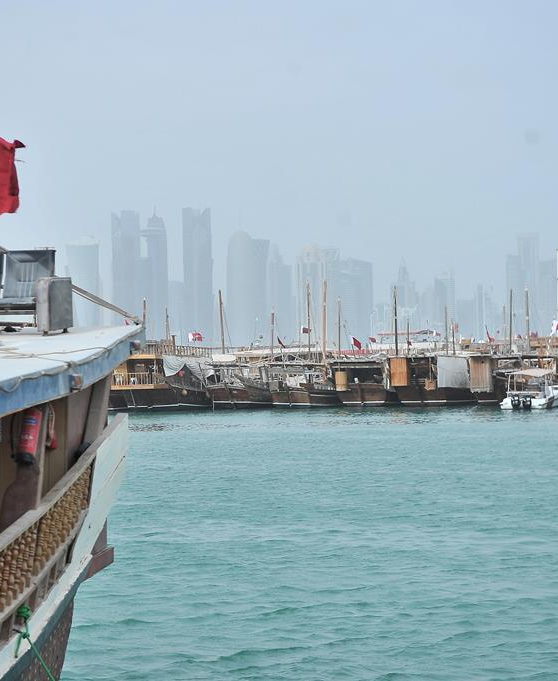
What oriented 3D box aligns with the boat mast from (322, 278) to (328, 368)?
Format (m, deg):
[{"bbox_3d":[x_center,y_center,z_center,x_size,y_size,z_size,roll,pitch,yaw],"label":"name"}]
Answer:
[{"bbox_3d":[3.202,-1.196,140.000,0.240,6.400,0.240,1,-1,0],"label":"boat mast"}]

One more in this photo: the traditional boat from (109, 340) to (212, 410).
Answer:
[{"bbox_3d":[-8.268,2.313,140.000,5.500,4.800,17.000,-1,0,17],"label":"traditional boat"}]

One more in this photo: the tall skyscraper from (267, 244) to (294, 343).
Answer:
[{"bbox_3d":[2.413,-59.080,3200.000,41.000,185.000,40.000,0,-1,0],"label":"tall skyscraper"}]

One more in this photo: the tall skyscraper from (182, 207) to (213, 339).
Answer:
[{"bbox_3d":[-127.811,-87.388,3120.000,44.000,240.000,42.000,0,-1,-2],"label":"tall skyscraper"}]

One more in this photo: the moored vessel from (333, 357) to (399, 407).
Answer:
[{"bbox_3d":[6.300,2.774,141.000,4.100,3.600,13.000,0,-1,9],"label":"moored vessel"}]

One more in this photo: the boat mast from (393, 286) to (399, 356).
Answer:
[{"bbox_3d":[8.387,-1.356,142.000,0.200,5.100,0.200,-1,-1,0],"label":"boat mast"}]

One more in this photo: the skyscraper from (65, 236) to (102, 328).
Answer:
[{"bbox_3d":[-302.659,-65.792,3080.000,52.000,196.000,52.000,0,-1,-6],"label":"skyscraper"}]

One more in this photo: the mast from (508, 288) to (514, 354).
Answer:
[{"bbox_3d":[16.756,-1.375,144.000,0.180,4.900,0.180,0,-1,0],"label":"mast"}]

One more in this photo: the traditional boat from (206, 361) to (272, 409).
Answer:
[{"bbox_3d":[-2.400,2.829,136.500,4.000,3.300,13.000,0,-1,12],"label":"traditional boat"}]

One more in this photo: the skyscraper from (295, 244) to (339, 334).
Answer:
[{"bbox_3d":[75.220,-93.564,4100.000,66.000,206.000,52.000,-1,0,0],"label":"skyscraper"}]

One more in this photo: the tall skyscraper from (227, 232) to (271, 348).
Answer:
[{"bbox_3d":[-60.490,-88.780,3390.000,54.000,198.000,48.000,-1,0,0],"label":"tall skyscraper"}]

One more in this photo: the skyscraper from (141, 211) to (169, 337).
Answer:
[{"bbox_3d":[-211.058,-107.983,3400.000,46.000,241.000,42.000,-1,0,0],"label":"skyscraper"}]

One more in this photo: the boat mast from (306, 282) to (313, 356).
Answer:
[{"bbox_3d":[2.208,-1.556,144.000,0.190,5.600,0.190,-1,-1,0],"label":"boat mast"}]

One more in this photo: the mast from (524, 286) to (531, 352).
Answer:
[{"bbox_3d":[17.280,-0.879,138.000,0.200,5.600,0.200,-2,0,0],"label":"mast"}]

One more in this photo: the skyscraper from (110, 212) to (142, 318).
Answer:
[{"bbox_3d":[-273.900,-107.864,3550.000,50.000,245.000,45.000,-1,0,0],"label":"skyscraper"}]

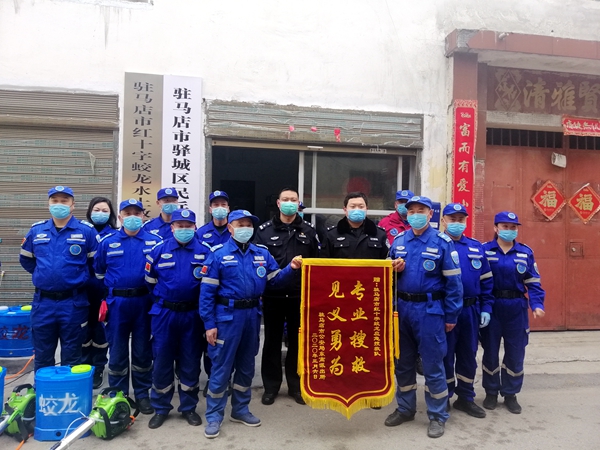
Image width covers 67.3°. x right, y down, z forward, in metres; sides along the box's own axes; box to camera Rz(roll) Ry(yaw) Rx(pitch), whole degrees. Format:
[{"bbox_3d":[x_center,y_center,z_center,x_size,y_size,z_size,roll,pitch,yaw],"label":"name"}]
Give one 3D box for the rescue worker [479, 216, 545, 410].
[{"bbox_3d":[1.797,0.725,3.830,0.540,1.670,0.360,1,0,25],"label":"rescue worker"}]

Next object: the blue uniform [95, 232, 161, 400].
[{"bbox_3d":[-1.362,0.715,3.600,0.550,1.360,0.340,1,0,-19],"label":"blue uniform"}]

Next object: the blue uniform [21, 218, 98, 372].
[{"bbox_3d":[-1.800,0.675,3.360,0.590,1.461,0.350,1,0,-23],"label":"blue uniform"}]

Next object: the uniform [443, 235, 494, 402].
[{"bbox_3d":[1.328,0.767,3.660,0.520,1.367,0.330,1,0,13],"label":"uniform"}]

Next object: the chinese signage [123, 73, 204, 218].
[{"bbox_3d":[-1.450,-0.584,4.700,0.840,1.950,0.040,1,0,-9],"label":"chinese signage"}]

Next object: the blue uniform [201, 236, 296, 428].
[{"bbox_3d":[-0.398,0.795,3.420,0.670,1.380,0.400,1,0,-20],"label":"blue uniform"}]

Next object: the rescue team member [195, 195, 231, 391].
[{"bbox_3d":[-0.723,0.594,3.950,0.500,1.790,0.340,1,0,-14],"label":"rescue team member"}]

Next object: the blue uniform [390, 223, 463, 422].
[{"bbox_3d":[0.972,0.763,3.490,0.530,1.480,0.380,1,0,30],"label":"blue uniform"}]

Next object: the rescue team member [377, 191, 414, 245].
[{"bbox_3d":[0.987,0.574,4.300,0.520,1.800,0.340,1,0,6],"label":"rescue team member"}]

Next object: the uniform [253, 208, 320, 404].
[{"bbox_3d":[-0.096,0.680,3.760,0.540,1.553,0.340,1,0,-3],"label":"uniform"}]

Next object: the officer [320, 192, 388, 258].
[{"bbox_3d":[0.450,0.623,3.720,0.550,1.765,0.340,1,0,5],"label":"officer"}]

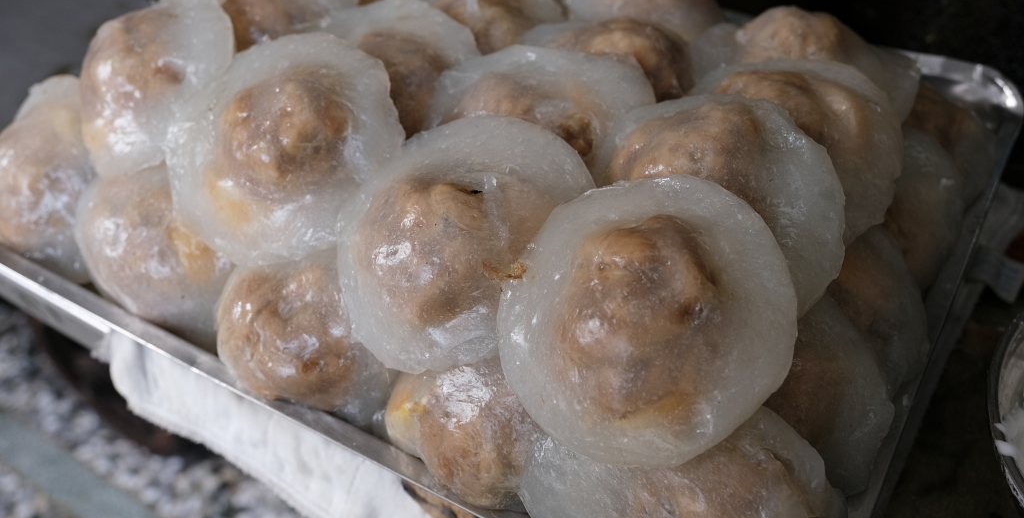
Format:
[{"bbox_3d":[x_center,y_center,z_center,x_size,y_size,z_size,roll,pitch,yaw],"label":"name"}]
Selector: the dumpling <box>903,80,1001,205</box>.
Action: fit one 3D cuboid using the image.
[{"bbox_3d":[0.204,-0.058,0.455,0.084,0.042,0.084,4,55,-8],"label":"dumpling"}]

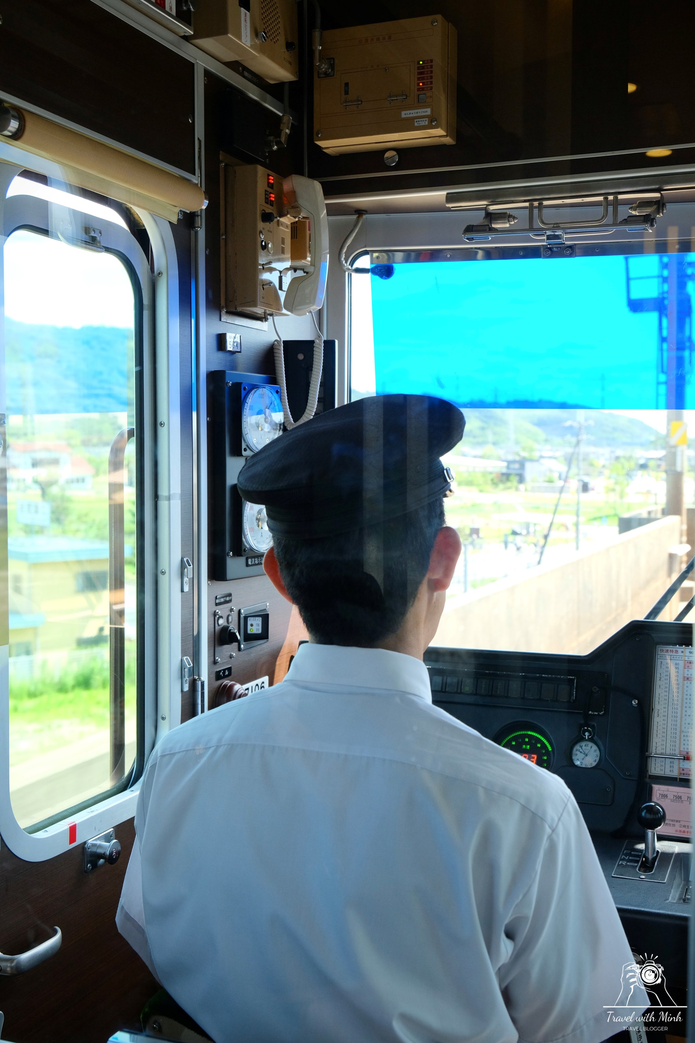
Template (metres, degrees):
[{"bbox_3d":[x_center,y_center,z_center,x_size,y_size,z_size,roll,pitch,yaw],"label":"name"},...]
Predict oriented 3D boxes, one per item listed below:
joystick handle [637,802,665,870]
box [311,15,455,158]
[{"bbox_3d":[0.422,0.435,1.570,0.039,0.095,0.040,1,3,22],"label":"joystick handle"},{"bbox_3d":[0.061,-0.709,1.848,0.215,0.175,0.086,1,3,20],"label":"box"}]

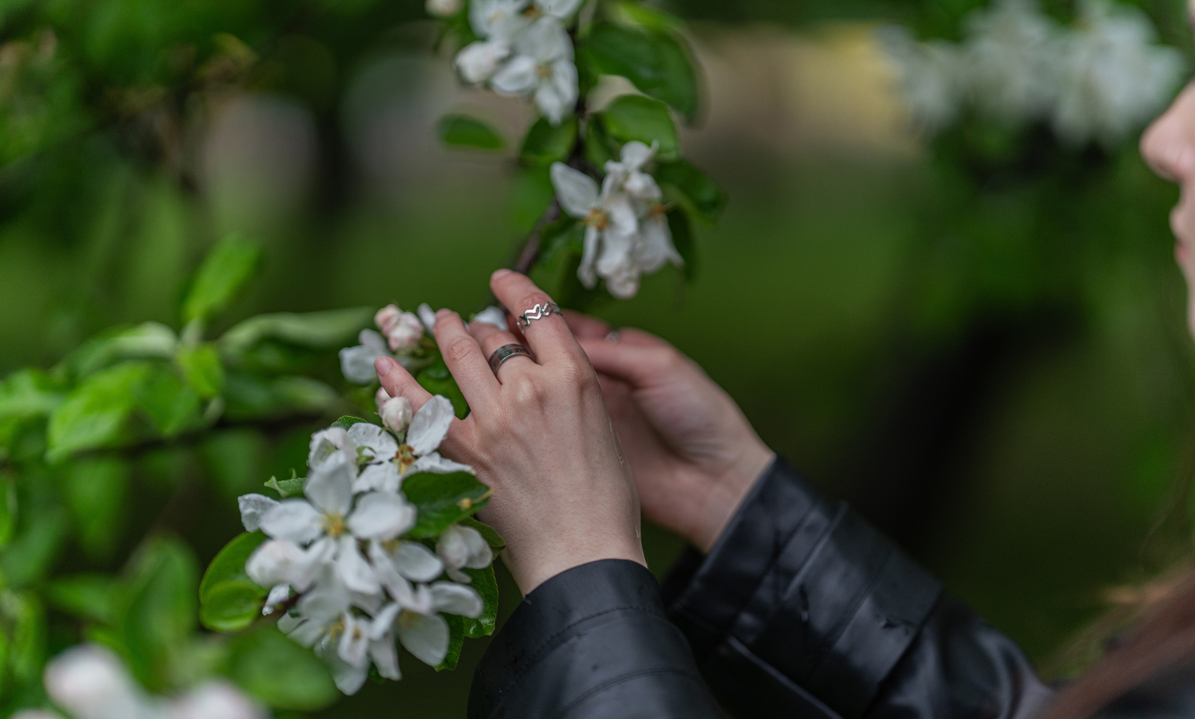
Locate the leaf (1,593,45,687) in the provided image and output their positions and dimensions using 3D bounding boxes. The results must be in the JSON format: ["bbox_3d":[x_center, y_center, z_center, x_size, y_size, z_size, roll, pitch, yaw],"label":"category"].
[{"bbox_3d":[-0.236,0.115,1.160,0.018,0.040,0.018,0,5,0],"label":"leaf"}]

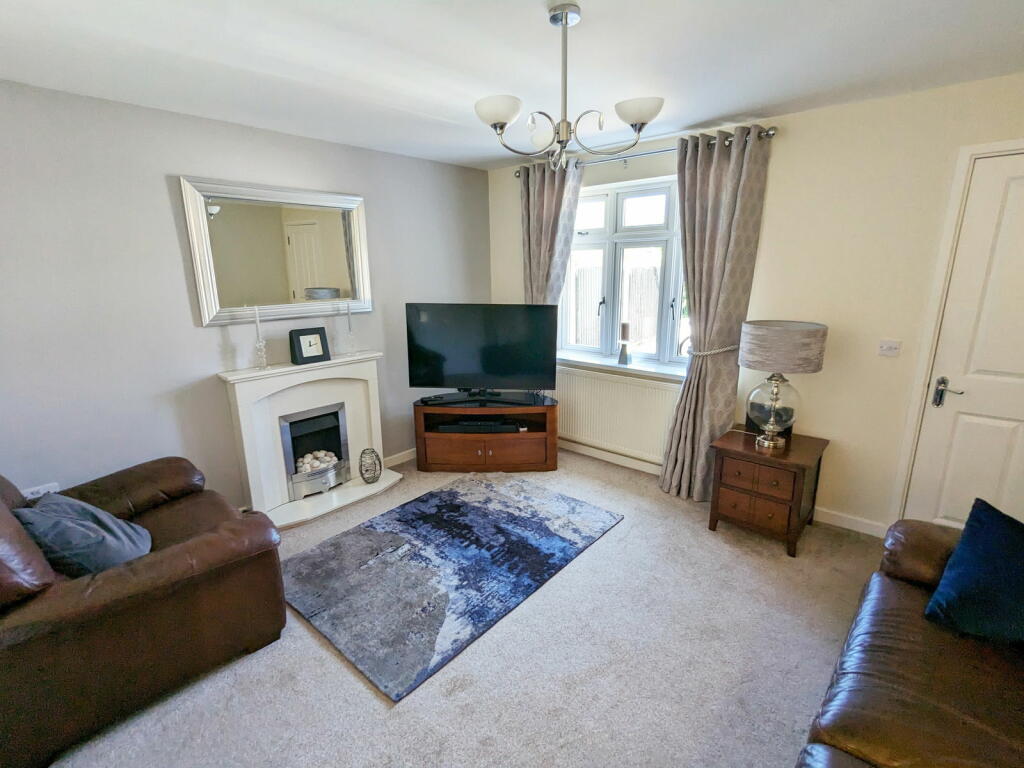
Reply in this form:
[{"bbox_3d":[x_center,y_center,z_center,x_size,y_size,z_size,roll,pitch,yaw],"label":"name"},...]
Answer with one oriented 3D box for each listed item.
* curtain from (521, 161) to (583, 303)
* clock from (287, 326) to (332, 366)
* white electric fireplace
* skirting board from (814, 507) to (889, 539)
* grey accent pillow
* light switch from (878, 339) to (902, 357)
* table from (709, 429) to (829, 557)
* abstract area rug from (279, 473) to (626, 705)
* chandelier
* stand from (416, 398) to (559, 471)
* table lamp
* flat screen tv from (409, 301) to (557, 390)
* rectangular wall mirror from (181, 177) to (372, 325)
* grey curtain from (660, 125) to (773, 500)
[{"bbox_3d":[0.299,-0.555,3.810,0.580,2.285,0.180,11,19,39],"label":"curtain"},{"bbox_3d":[-1.282,-0.246,3.025,0.205,0.215,0.085,-13,19,-39],"label":"clock"},{"bbox_3d":[-1.247,0.333,3.109,0.310,0.955,1.050,11,19,39],"label":"white electric fireplace"},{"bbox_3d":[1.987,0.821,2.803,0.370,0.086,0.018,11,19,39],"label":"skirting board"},{"bbox_3d":[-1.675,0.576,1.855,0.420,0.400,0.140,21,70,42],"label":"grey accent pillow"},{"bbox_3d":[2.010,-0.190,2.514,0.088,0.084,0.011,11,19,39],"label":"light switch"},{"bbox_3d":[1.494,0.601,2.790,0.500,0.535,0.500,11,19,39],"label":"table"},{"bbox_3d":[-0.311,0.913,2.731,1.200,0.013,1.700,11,19,39],"label":"abstract area rug"},{"bbox_3d":[0.167,-0.952,1.565,0.580,0.460,0.540,-2,14,-3],"label":"chandelier"},{"bbox_3d":[-0.193,0.370,3.749,1.090,0.535,0.440,0,14,3],"label":"stand"},{"bbox_3d":[1.464,0.022,2.600,0.400,0.680,0.400,11,19,39],"label":"table lamp"},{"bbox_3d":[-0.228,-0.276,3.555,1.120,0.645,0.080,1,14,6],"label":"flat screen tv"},{"bbox_3d":[-1.345,-0.788,2.909,0.050,0.760,1.065,11,19,39],"label":"rectangular wall mirror"},{"bbox_3d":[1.199,-0.345,2.965,0.530,2.250,0.180,11,19,39],"label":"grey curtain"}]

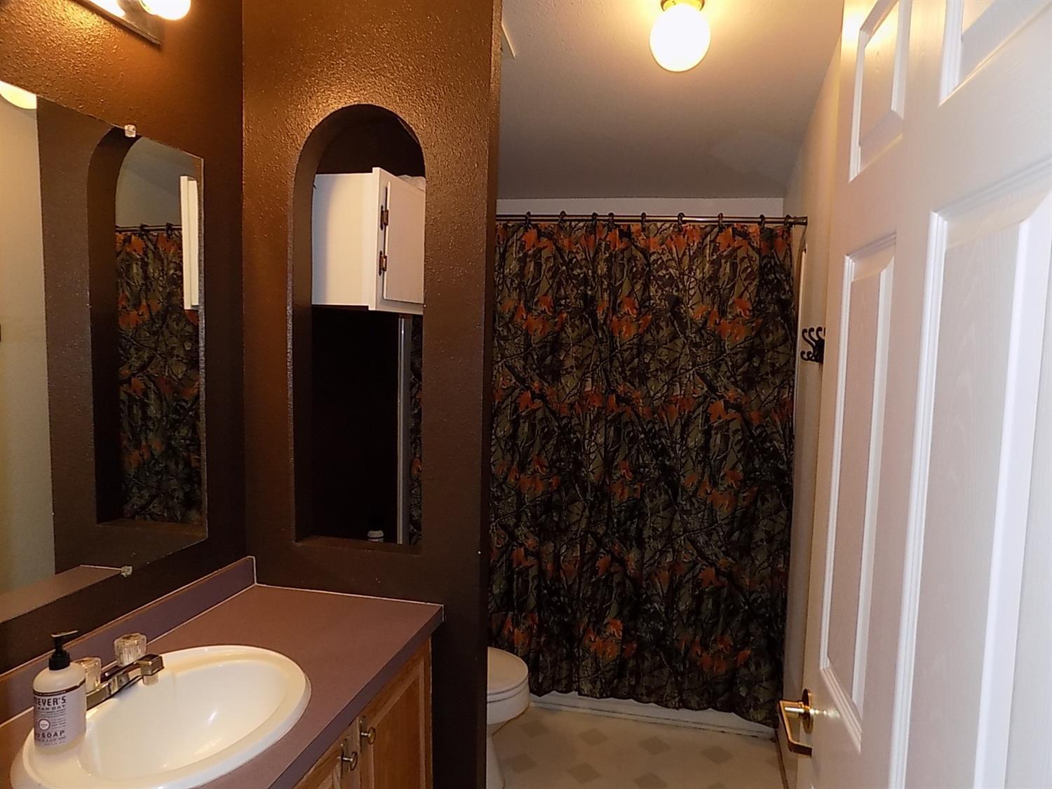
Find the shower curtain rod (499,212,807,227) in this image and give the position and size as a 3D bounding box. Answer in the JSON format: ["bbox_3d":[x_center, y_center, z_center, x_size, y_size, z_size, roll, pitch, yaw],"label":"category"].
[{"bbox_3d":[0.244,-0.654,2.602,1.510,0.030,0.030,4,5,13],"label":"shower curtain rod"}]

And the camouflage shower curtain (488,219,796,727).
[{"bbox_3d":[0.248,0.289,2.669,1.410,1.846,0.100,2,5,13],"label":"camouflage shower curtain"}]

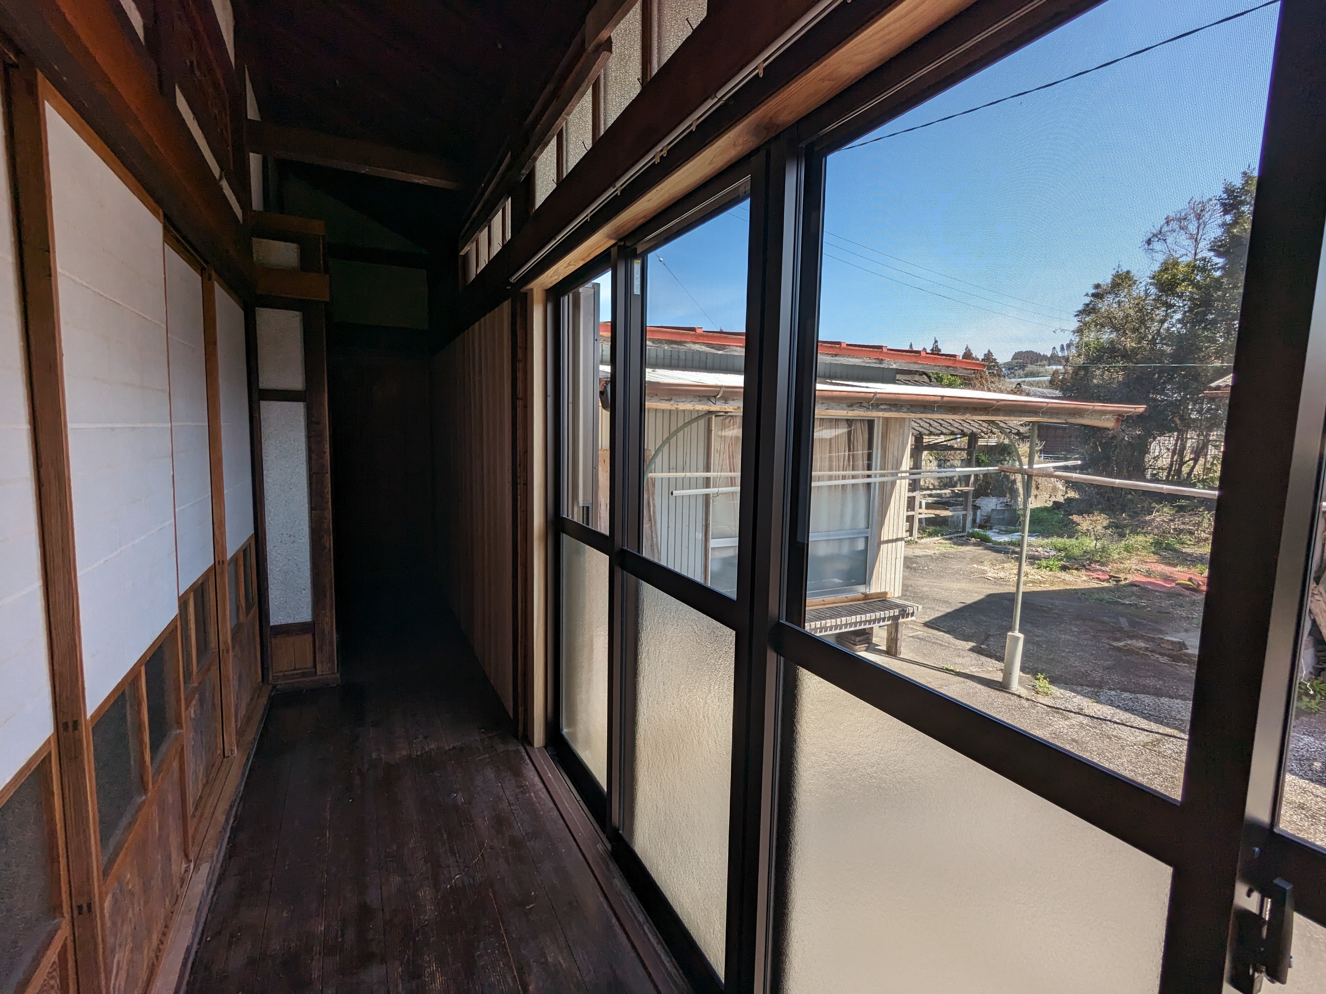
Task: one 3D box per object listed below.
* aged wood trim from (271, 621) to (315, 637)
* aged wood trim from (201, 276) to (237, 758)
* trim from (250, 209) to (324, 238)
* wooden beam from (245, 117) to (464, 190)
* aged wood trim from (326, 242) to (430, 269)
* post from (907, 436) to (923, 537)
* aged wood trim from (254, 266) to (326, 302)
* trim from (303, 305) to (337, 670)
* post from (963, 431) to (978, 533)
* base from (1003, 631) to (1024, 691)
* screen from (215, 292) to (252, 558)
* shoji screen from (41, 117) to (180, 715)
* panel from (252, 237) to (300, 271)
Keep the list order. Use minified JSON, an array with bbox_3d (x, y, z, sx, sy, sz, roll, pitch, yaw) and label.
[{"bbox_3d":[-1.771,0.628,2.938,0.179,0.056,0.040,-2,7,-27],"label":"aged wood trim"},{"bbox_3d":[-1.596,0.082,2.210,0.036,1.748,0.039,-2,7,-27],"label":"aged wood trim"},{"bbox_3d":[-1.661,-1.205,2.721,0.277,0.066,0.060,-2,7,-27],"label":"trim"},{"bbox_3d":[-1.448,-1.618,2.961,0.950,0.125,0.120,-1,7,-27],"label":"wooden beam"},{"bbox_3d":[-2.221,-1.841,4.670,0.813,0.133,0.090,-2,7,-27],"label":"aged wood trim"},{"bbox_3d":[4.708,-0.202,11.437,0.112,1.961,0.112,-2,7,-27],"label":"post"},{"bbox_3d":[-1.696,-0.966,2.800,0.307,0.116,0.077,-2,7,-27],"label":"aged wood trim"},{"bbox_3d":[-1.663,-0.019,2.979,0.081,1.796,0.090,-2,7,-27],"label":"trim"},{"bbox_3d":[6.170,-0.302,12.336,0.112,2.031,0.112,-2,7,-27],"label":"post"},{"bbox_3d":[2.501,1.167,4.380,0.114,0.383,0.114,-2,7,-27],"label":"base"},{"bbox_3d":[-1.755,-0.302,2.506,0.026,1.028,0.697,-2,7,-27],"label":"screen"},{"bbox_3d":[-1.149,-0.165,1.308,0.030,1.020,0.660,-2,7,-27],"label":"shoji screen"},{"bbox_3d":[-1.728,-1.082,2.747,0.173,0.119,0.020,-2,7,-27],"label":"panel"}]

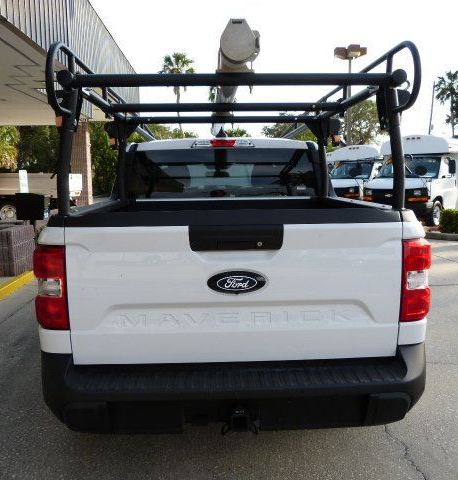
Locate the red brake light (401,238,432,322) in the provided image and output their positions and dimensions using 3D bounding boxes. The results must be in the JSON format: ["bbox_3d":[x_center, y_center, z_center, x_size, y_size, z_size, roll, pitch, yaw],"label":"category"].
[{"bbox_3d":[0.806,0.170,2.036,0.160,0.365,0.150,-1,8,-3],"label":"red brake light"}]

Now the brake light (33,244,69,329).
[{"bbox_3d":[-0.743,0.196,1.967,0.160,0.365,0.150,-1,8,-3],"label":"brake light"}]

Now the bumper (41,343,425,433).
[{"bbox_3d":[0.037,0.629,2.038,1.730,0.320,0.420,-1,8,-3],"label":"bumper"}]

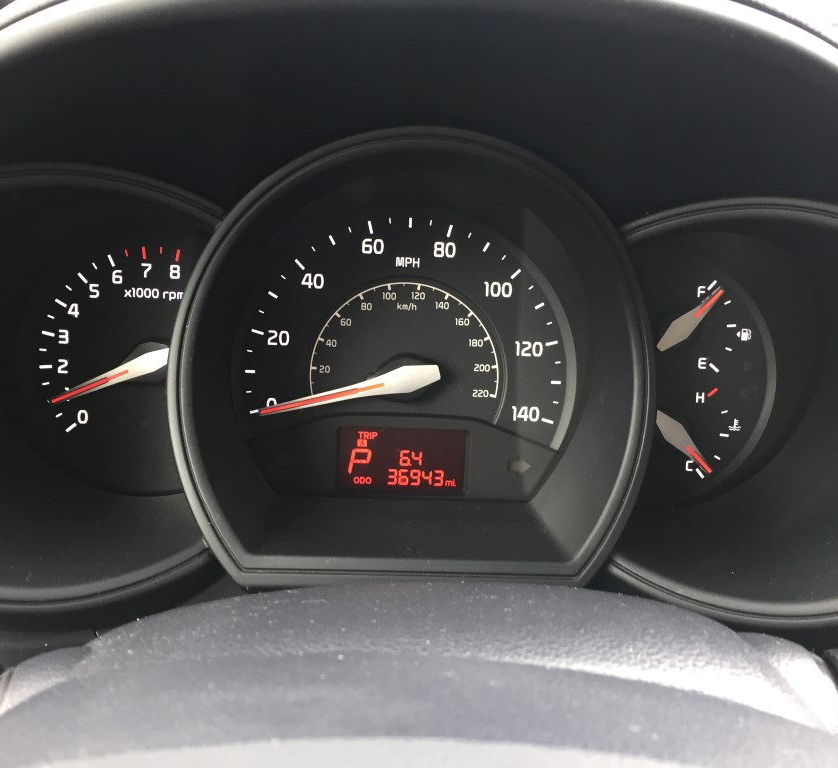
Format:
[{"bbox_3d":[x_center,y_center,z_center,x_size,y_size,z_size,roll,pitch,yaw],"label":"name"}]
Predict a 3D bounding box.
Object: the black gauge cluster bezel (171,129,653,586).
[{"bbox_3d":[-0.003,-0.009,0.283,0.150,0.143,0.045,2,-2,-2],"label":"black gauge cluster bezel"}]

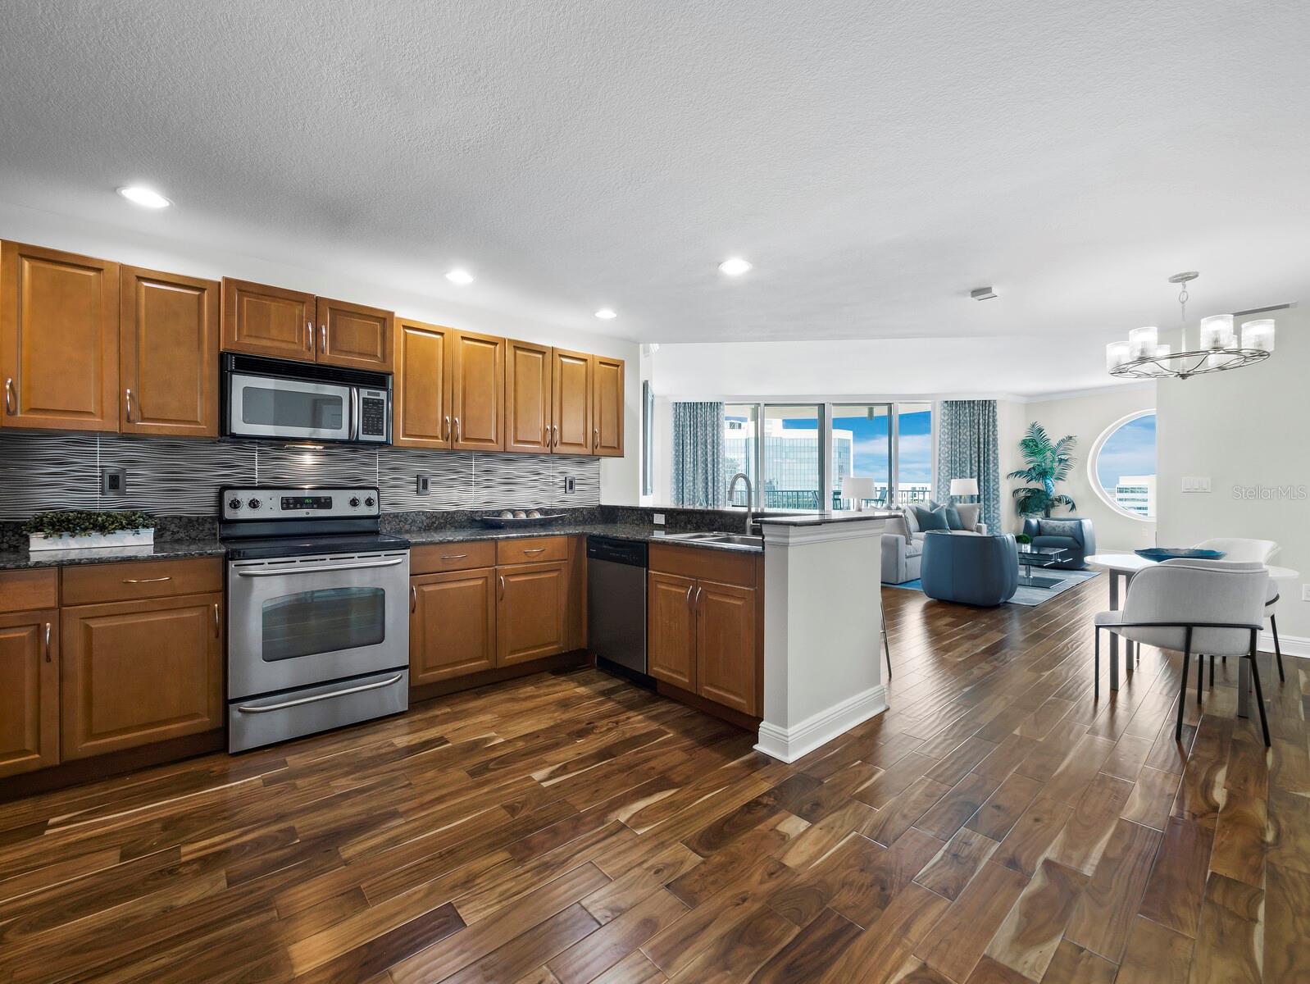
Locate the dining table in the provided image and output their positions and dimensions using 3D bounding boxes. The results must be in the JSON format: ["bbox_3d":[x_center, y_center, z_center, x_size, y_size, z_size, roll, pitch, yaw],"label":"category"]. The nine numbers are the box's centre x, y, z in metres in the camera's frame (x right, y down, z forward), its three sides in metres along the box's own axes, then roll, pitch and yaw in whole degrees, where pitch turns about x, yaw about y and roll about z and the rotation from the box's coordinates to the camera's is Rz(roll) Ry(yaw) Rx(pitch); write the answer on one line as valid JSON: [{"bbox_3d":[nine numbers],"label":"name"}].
[{"bbox_3d":[3.082,0.786,3.100,0.890,0.735,0.890,0,0,-39],"label":"dining table"}]

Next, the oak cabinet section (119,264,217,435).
[{"bbox_3d":[-2.361,-0.645,2.607,0.343,0.754,0.330,0,0,-39],"label":"oak cabinet section"}]

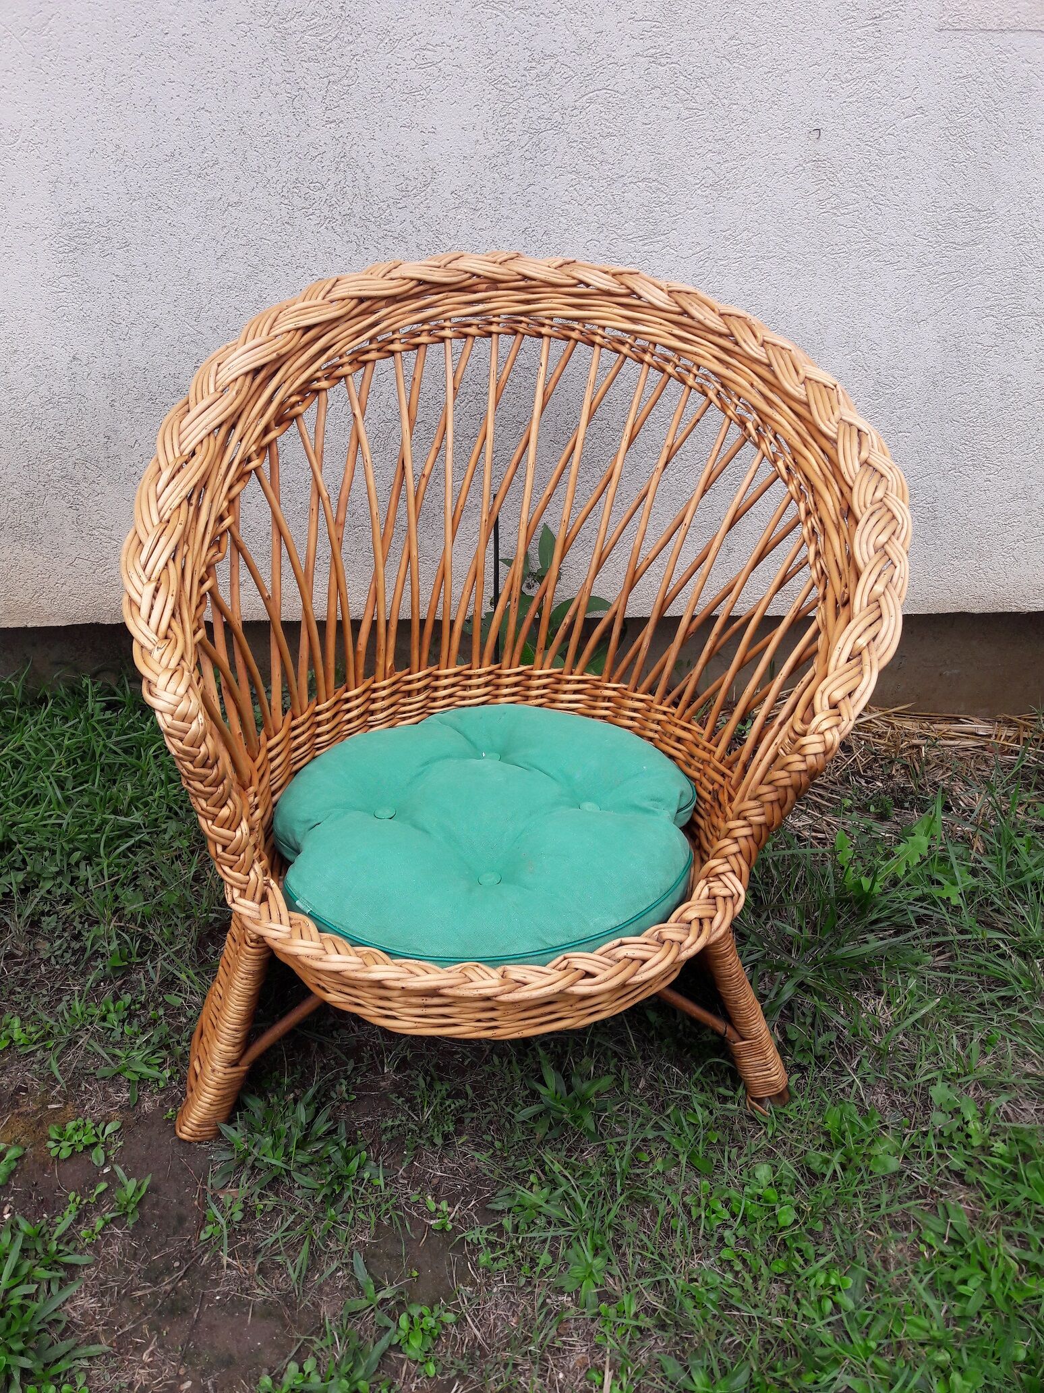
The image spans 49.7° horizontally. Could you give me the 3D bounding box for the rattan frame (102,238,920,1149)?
[{"bbox_3d":[-0.013,-0.023,1.232,0.808,0.778,0.660,-3,30,-4],"label":"rattan frame"}]

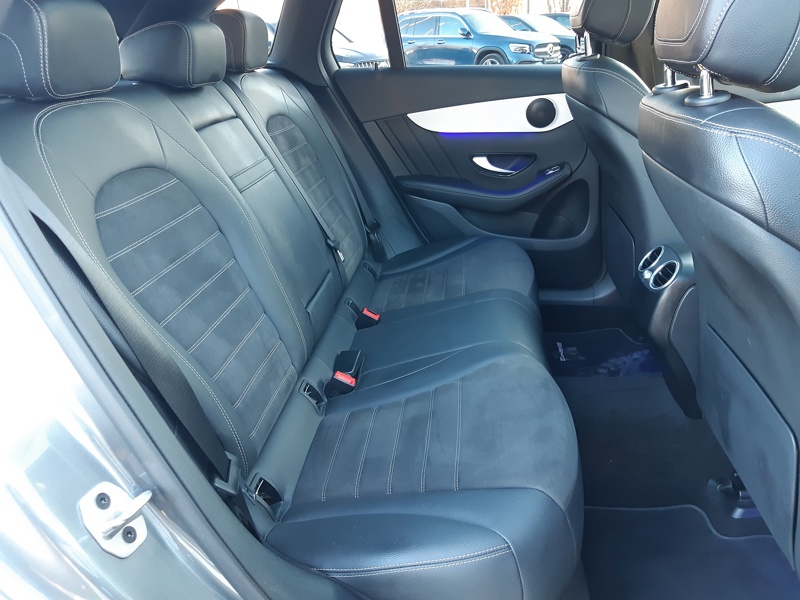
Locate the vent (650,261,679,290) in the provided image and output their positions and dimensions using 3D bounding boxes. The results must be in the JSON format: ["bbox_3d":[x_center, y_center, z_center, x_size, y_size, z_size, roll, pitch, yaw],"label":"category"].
[{"bbox_3d":[0.529,-0.044,1.187,0.025,0.071,0.071,35,22,-11],"label":"vent"}]

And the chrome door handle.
[{"bbox_3d":[0.300,-0.423,1.891,0.140,0.054,0.030,3,24,7],"label":"chrome door handle"}]

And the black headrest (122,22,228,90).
[{"bbox_3d":[-0.425,-0.483,1.175,0.150,0.115,0.220,3,24,7],"label":"black headrest"}]

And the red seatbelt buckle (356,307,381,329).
[{"bbox_3d":[-0.082,0.050,1.522,0.048,0.053,0.028,30,25,-6],"label":"red seatbelt buckle"}]

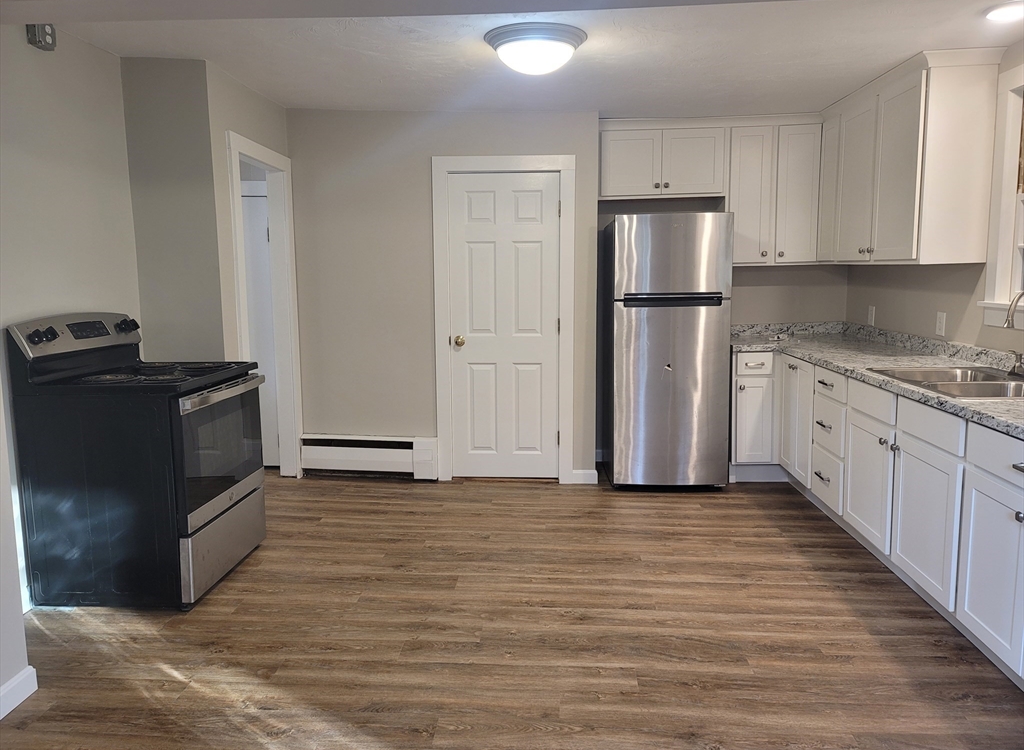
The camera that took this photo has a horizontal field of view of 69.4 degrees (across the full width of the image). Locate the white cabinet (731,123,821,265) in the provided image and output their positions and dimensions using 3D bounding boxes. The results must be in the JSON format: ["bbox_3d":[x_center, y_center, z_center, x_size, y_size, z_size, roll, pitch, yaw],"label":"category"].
[{"bbox_3d":[1.739,-1.197,5.037,0.590,0.915,0.330,0,7,4],"label":"white cabinet"}]

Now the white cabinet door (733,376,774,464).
[{"bbox_3d":[1.532,0.289,4.698,0.231,0.545,0.028,0,8,4],"label":"white cabinet door"}]

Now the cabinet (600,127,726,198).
[{"bbox_3d":[1.011,-1.419,5.057,0.835,0.465,0.330,0,7,4],"label":"cabinet"}]

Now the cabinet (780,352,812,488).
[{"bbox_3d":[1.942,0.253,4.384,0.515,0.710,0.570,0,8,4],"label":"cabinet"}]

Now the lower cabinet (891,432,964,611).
[{"bbox_3d":[1.901,0.548,2.864,0.598,0.545,0.522,0,7,4],"label":"lower cabinet"}]

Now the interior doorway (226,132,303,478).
[{"bbox_3d":[-1.522,-0.294,4.555,0.135,2.160,0.903,0,7,4],"label":"interior doorway"}]

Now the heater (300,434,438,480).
[{"bbox_3d":[-0.955,0.562,4.994,0.923,0.295,0.075,0,7,4],"label":"heater"}]

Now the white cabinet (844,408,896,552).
[{"bbox_3d":[1.937,0.478,3.395,0.598,0.545,0.528,0,7,4],"label":"white cabinet"}]

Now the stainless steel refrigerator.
[{"bbox_3d":[1.022,-0.163,4.974,0.730,1.735,0.730,0,7,4],"label":"stainless steel refrigerator"}]

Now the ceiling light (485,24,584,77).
[{"bbox_3d":[0.102,-1.363,3.185,0.440,0.160,0.440,0,7,4],"label":"ceiling light"}]

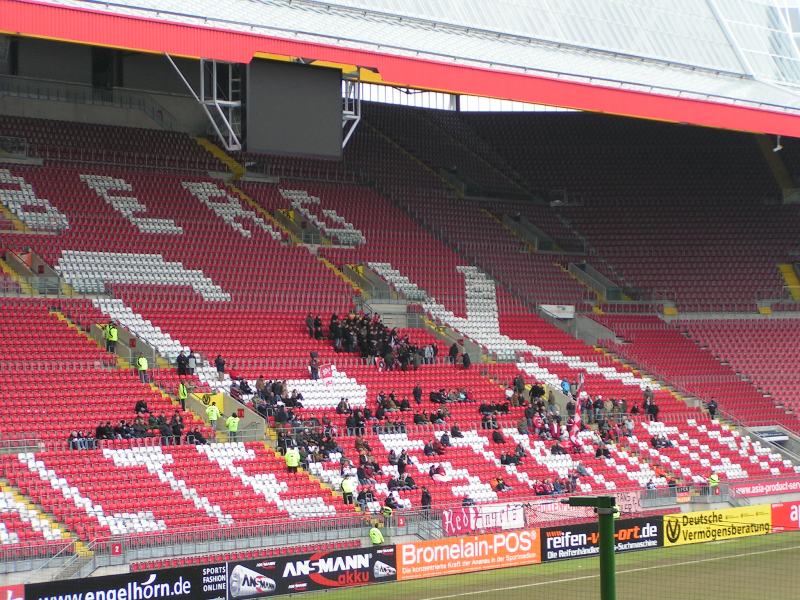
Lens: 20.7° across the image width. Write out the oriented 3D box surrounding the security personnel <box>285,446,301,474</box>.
[{"bbox_3d":[-5.471,8.321,111.744,0.660,1.780,0.450,-1,-2,-7],"label":"security personnel"}]

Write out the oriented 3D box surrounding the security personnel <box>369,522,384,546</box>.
[{"bbox_3d":[-1.218,12.458,114.075,0.580,1.750,0.420,-1,-2,41],"label":"security personnel"}]

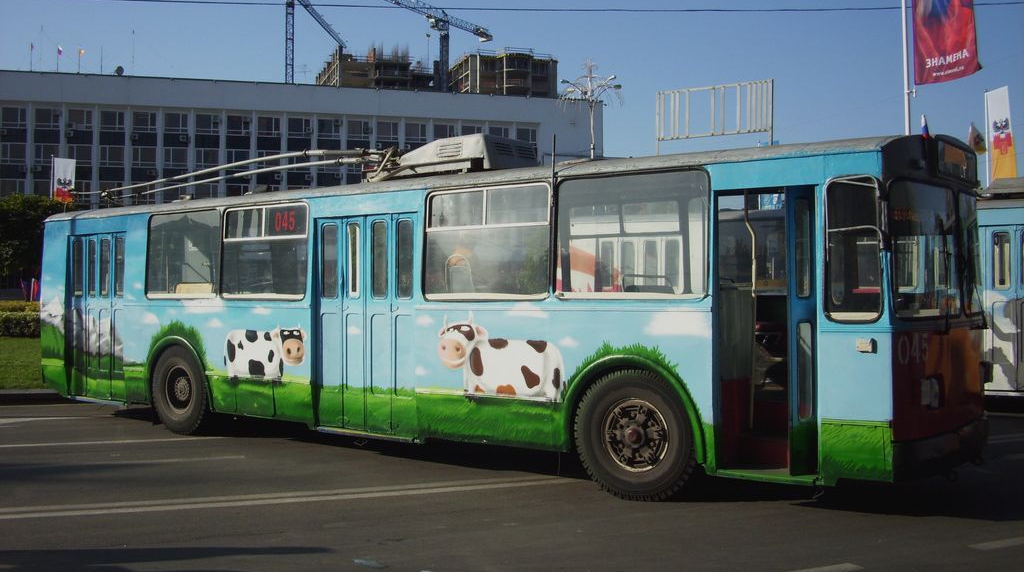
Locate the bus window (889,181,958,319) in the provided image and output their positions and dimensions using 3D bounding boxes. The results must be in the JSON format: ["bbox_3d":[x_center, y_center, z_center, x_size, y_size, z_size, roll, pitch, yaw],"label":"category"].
[{"bbox_3d":[3.053,-0.252,7.344,1.163,0.978,0.120,0,0,-45],"label":"bus window"}]

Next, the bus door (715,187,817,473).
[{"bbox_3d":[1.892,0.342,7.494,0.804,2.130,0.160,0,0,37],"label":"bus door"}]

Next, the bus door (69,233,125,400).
[{"bbox_3d":[-5.301,0.399,12.853,1.317,2.127,0.100,0,0,37],"label":"bus door"}]

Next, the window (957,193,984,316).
[{"bbox_3d":[3.793,-0.251,8.270,0.120,1.020,1.154,0,0,32],"label":"window"}]

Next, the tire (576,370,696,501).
[{"bbox_3d":[1.080,1.210,8.254,1.055,1.055,0.290,0,0,37],"label":"tire"}]

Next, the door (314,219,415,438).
[{"bbox_3d":[-1.464,0.381,9.974,1.391,2.158,0.100,0,0,37],"label":"door"}]

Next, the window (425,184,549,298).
[{"bbox_3d":[-0.246,-0.386,9.035,1.418,1.014,0.070,0,0,37],"label":"window"}]

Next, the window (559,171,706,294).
[{"bbox_3d":[0.944,-0.395,8.142,1.411,1.009,0.070,0,0,37],"label":"window"}]

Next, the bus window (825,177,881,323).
[{"bbox_3d":[2.392,-0.256,7.056,0.405,1.024,0.070,0,0,37],"label":"bus window"}]

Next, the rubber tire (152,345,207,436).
[{"bbox_3d":[-3.808,1.224,11.921,1.055,1.055,0.290,0,0,37],"label":"rubber tire"}]

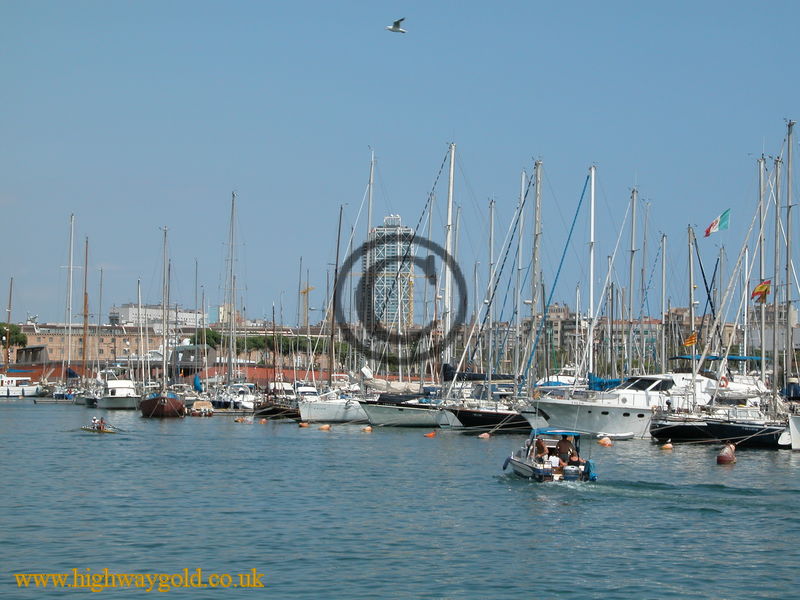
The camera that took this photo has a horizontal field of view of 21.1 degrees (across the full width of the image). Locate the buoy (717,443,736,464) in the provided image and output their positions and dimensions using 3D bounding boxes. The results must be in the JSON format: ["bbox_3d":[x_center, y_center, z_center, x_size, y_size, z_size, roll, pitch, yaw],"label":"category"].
[{"bbox_3d":[14.244,6.686,93.623,0.820,0.980,0.820,0,-2,0],"label":"buoy"}]

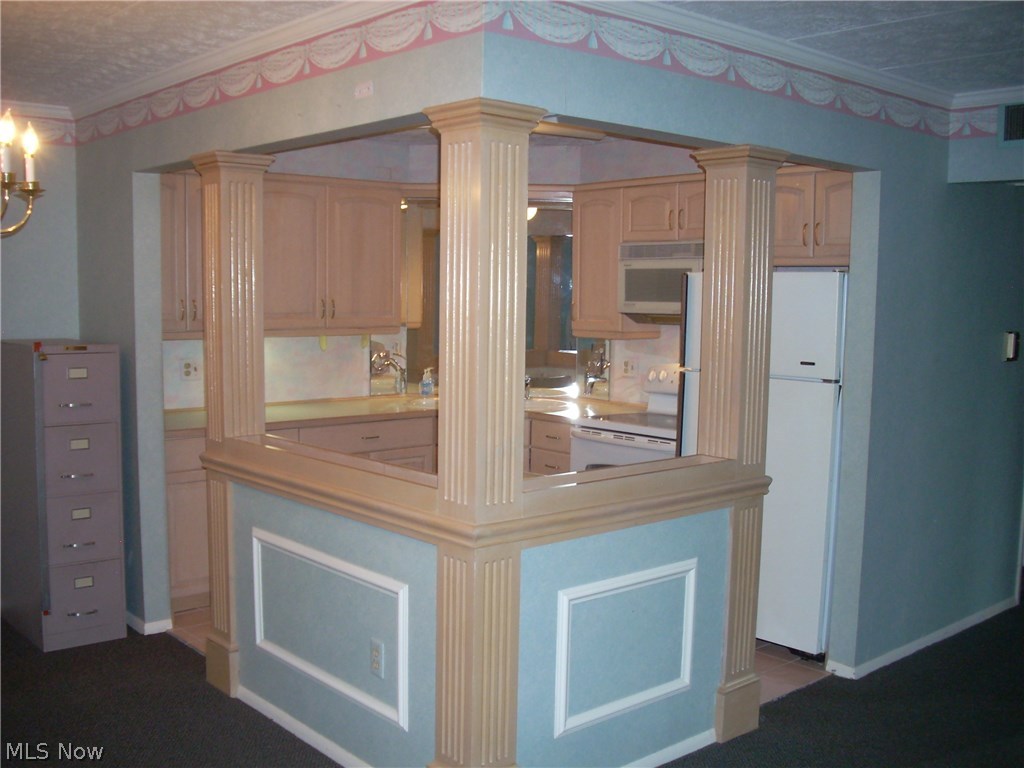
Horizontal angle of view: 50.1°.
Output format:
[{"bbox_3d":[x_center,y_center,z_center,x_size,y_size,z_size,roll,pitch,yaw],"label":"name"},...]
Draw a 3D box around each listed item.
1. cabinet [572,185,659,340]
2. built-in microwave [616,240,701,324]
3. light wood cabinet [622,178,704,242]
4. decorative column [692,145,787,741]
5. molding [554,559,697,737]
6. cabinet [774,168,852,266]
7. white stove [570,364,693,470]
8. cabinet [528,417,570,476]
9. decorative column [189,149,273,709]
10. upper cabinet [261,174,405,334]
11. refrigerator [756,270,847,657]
[{"bbox_3d":[0.576,-0.679,6.094,0.330,0.835,0.365,-4,7,-42],"label":"cabinet"},{"bbox_3d":[0.930,-0.512,5.678,0.370,0.430,0.760,-4,7,-42],"label":"built-in microwave"},{"bbox_3d":[0.950,-0.891,5.655,0.330,0.320,0.760,-4,7,-42],"label":"light wood cabinet"},{"bbox_3d":[0.782,0.225,3.931,0.235,2.090,0.235,-4,7,-42],"label":"decorative column"},{"bbox_3d":[0.384,0.840,3.568,0.663,0.456,0.025,-4,7,-42],"label":"molding"},{"bbox_3d":[1.468,-0.772,5.081,0.330,0.456,0.780,-4,7,-42],"label":"cabinet"},{"bbox_3d":[0.796,0.527,5.668,0.675,1.160,0.760,-4,7,-42],"label":"white stove"},{"bbox_3d":[0.433,0.616,6.110,0.620,0.890,0.365,-4,7,-42],"label":"cabinet"},{"bbox_3d":[-1.087,0.165,4.305,0.235,2.090,0.235,-4,7,-42],"label":"decorative column"},{"bbox_3d":[-1.077,-0.701,6.062,0.920,0.838,0.330,-4,7,-42],"label":"upper cabinet"},{"bbox_3d":[1.306,0.332,5.043,0.720,1.680,0.785,-4,7,-42],"label":"refrigerator"}]

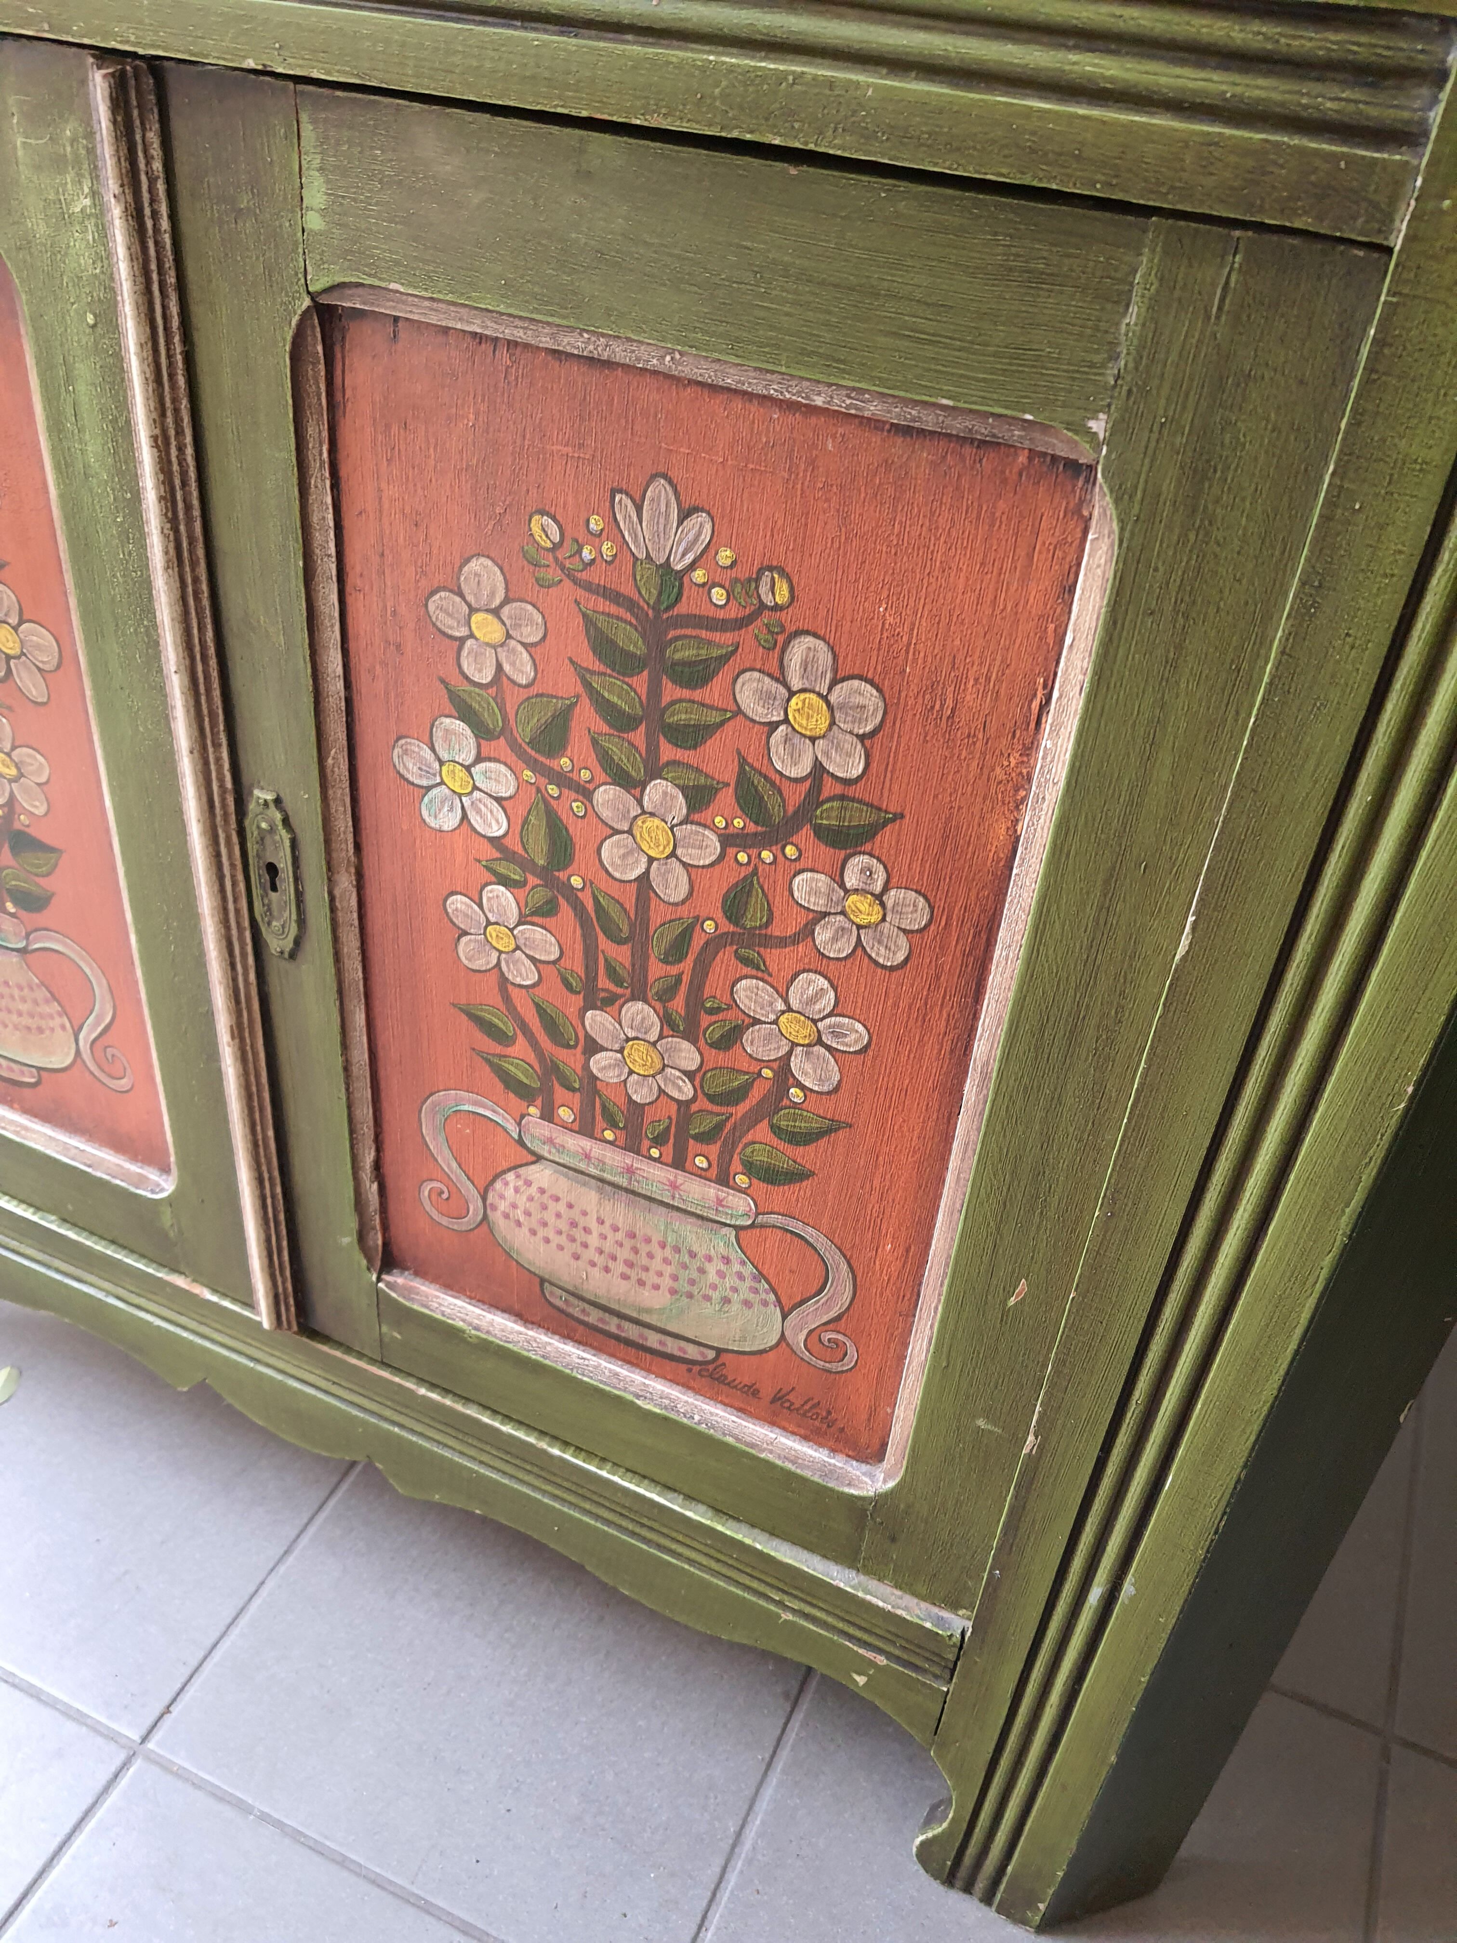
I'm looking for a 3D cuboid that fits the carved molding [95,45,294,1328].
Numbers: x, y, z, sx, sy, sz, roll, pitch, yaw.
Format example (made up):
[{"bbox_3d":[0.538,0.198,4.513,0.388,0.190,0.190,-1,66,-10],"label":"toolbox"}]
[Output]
[{"bbox_3d":[-0.216,-0.047,0.624,0.025,0.583,0.017,18,36,17],"label":"carved molding"}]

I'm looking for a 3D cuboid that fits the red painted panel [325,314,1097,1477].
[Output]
[{"bbox_3d":[-0.033,0.000,0.582,0.268,0.451,0.012,18,36,17],"label":"red painted panel"}]

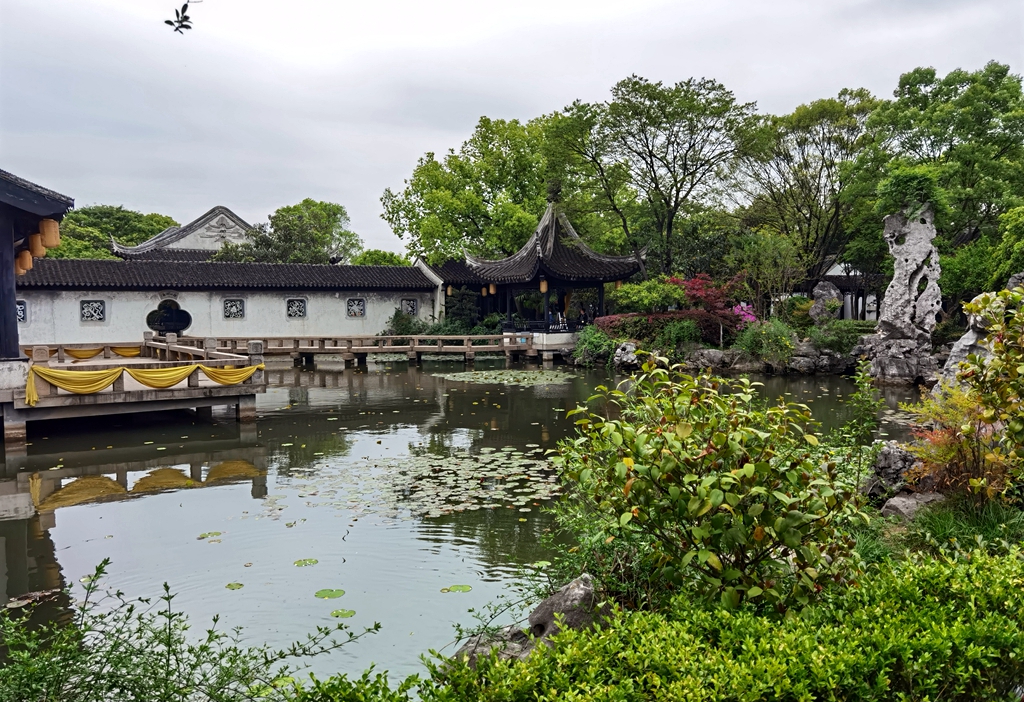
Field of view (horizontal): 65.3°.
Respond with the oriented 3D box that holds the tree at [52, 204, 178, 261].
[{"bbox_3d":[-31.012,-6.076,62.000,10.500,10.430,10.000,-2,3,-27],"label":"tree"}]

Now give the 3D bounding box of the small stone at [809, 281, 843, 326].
[{"bbox_3d":[13.345,-1.913,34.000,1.400,2.090,1.150,0,3,21],"label":"small stone"}]

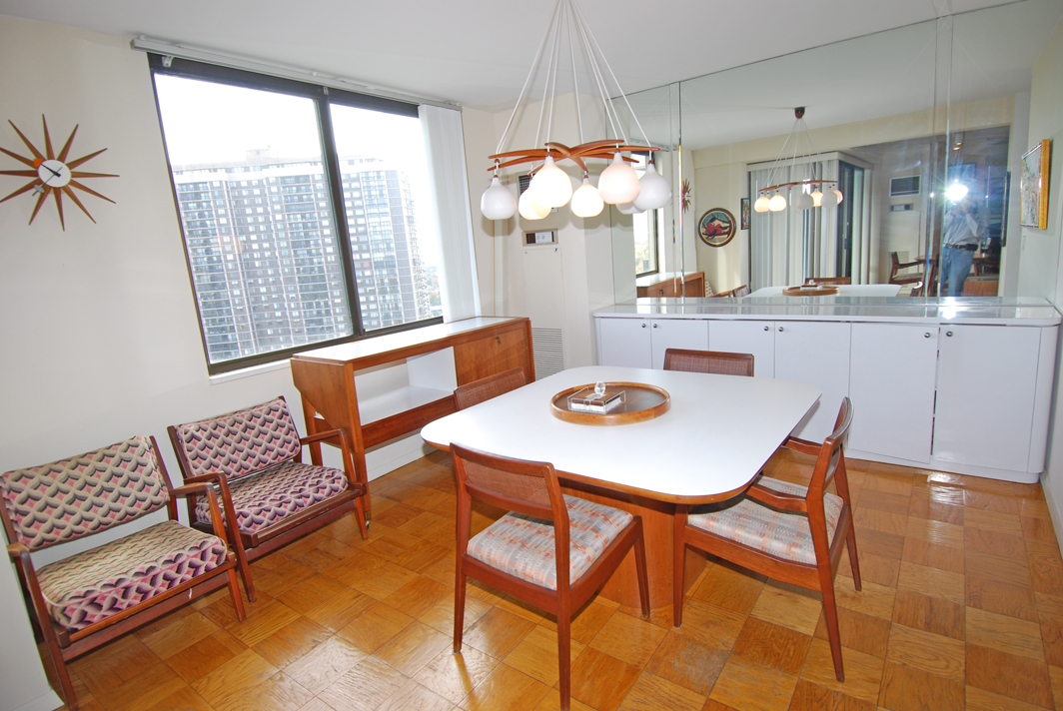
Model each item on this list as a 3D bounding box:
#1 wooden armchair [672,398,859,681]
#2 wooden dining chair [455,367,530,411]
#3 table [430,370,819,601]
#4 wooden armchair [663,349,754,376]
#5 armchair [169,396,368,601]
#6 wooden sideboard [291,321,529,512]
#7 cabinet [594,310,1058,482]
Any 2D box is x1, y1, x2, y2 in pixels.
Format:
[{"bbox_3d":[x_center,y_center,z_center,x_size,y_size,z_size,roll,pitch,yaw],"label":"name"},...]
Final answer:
[{"bbox_3d":[0.910,0.596,2.014,0.579,0.808,0.559,3,14,36],"label":"wooden armchair"},{"bbox_3d":[-0.013,0.525,2.807,0.575,0.815,0.530,4,15,41],"label":"wooden dining chair"},{"bbox_3d":[0.437,0.592,2.453,1.411,0.735,1.382,3,14,38],"label":"table"},{"bbox_3d":[0.883,0.425,2.902,0.557,0.808,0.582,3,14,38],"label":"wooden armchair"},{"bbox_3d":[-1.362,0.684,2.788,0.669,0.764,0.669,3,14,38],"label":"armchair"},{"bbox_3d":[-0.689,0.333,3.731,0.567,0.965,1.630,3,14,38],"label":"wooden sideboard"},{"bbox_3d":[1.702,0.145,3.671,2.655,0.906,0.487,3,14,38],"label":"cabinet"}]

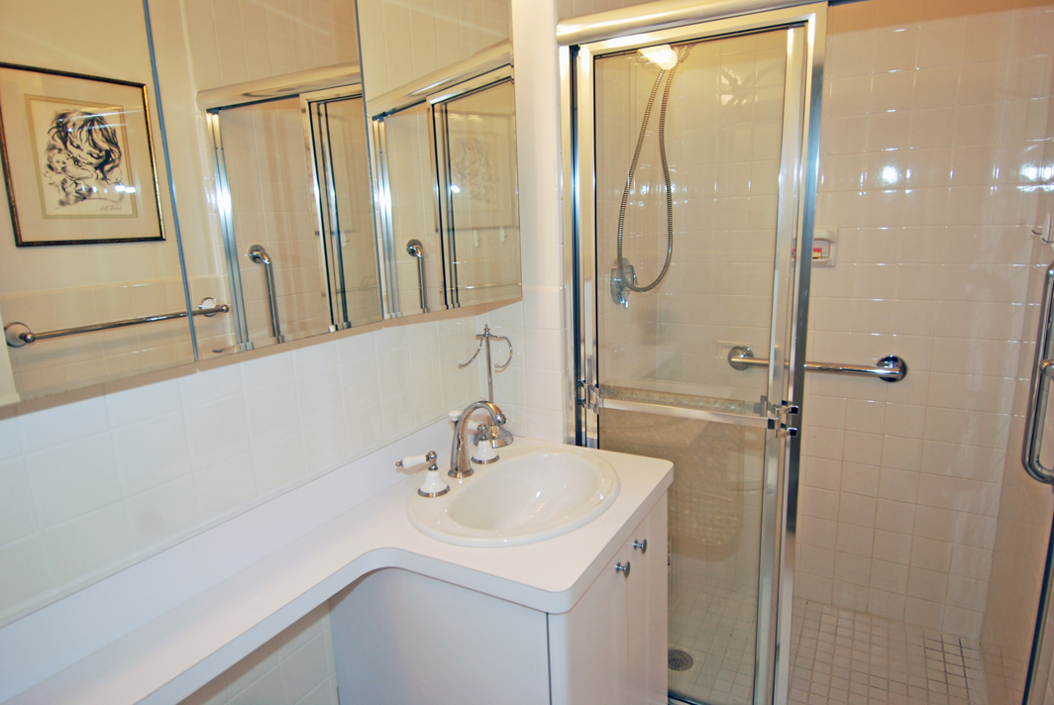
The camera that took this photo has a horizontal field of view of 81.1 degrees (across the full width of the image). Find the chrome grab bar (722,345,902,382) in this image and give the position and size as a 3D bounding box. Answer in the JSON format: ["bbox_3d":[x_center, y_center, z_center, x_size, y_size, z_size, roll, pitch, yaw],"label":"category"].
[{"bbox_3d":[0.927,0.043,2.005,0.542,0.083,0.073,5,14,30],"label":"chrome grab bar"}]

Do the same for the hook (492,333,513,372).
[{"bbox_3d":[-0.073,-0.005,1.609,0.047,0.082,0.080,5,14,30],"label":"hook"}]

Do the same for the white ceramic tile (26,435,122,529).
[{"bbox_3d":[-0.634,0.177,0.866,0.008,0.107,0.107,5,14,30],"label":"white ceramic tile"}]

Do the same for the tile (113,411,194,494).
[{"bbox_3d":[-0.579,0.155,0.958,0.008,0.107,0.107,5,14,30],"label":"tile"}]

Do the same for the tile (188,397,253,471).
[{"bbox_3d":[-0.525,0.134,1.049,0.008,0.107,0.107,5,14,30],"label":"tile"}]

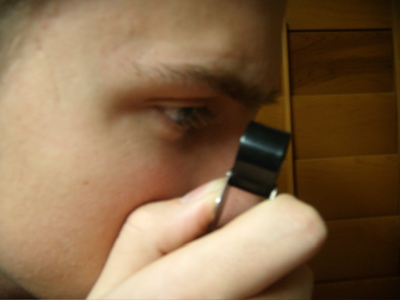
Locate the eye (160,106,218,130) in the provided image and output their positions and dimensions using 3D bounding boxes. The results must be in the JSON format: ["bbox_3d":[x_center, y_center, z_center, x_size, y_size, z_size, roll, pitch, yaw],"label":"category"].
[{"bbox_3d":[-0.004,-0.012,0.167,0.014,0.011,0.028,9,1,25],"label":"eye"}]

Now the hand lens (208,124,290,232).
[{"bbox_3d":[0.018,0.014,0.158,0.017,0.046,0.023,18,0,10],"label":"hand lens"}]

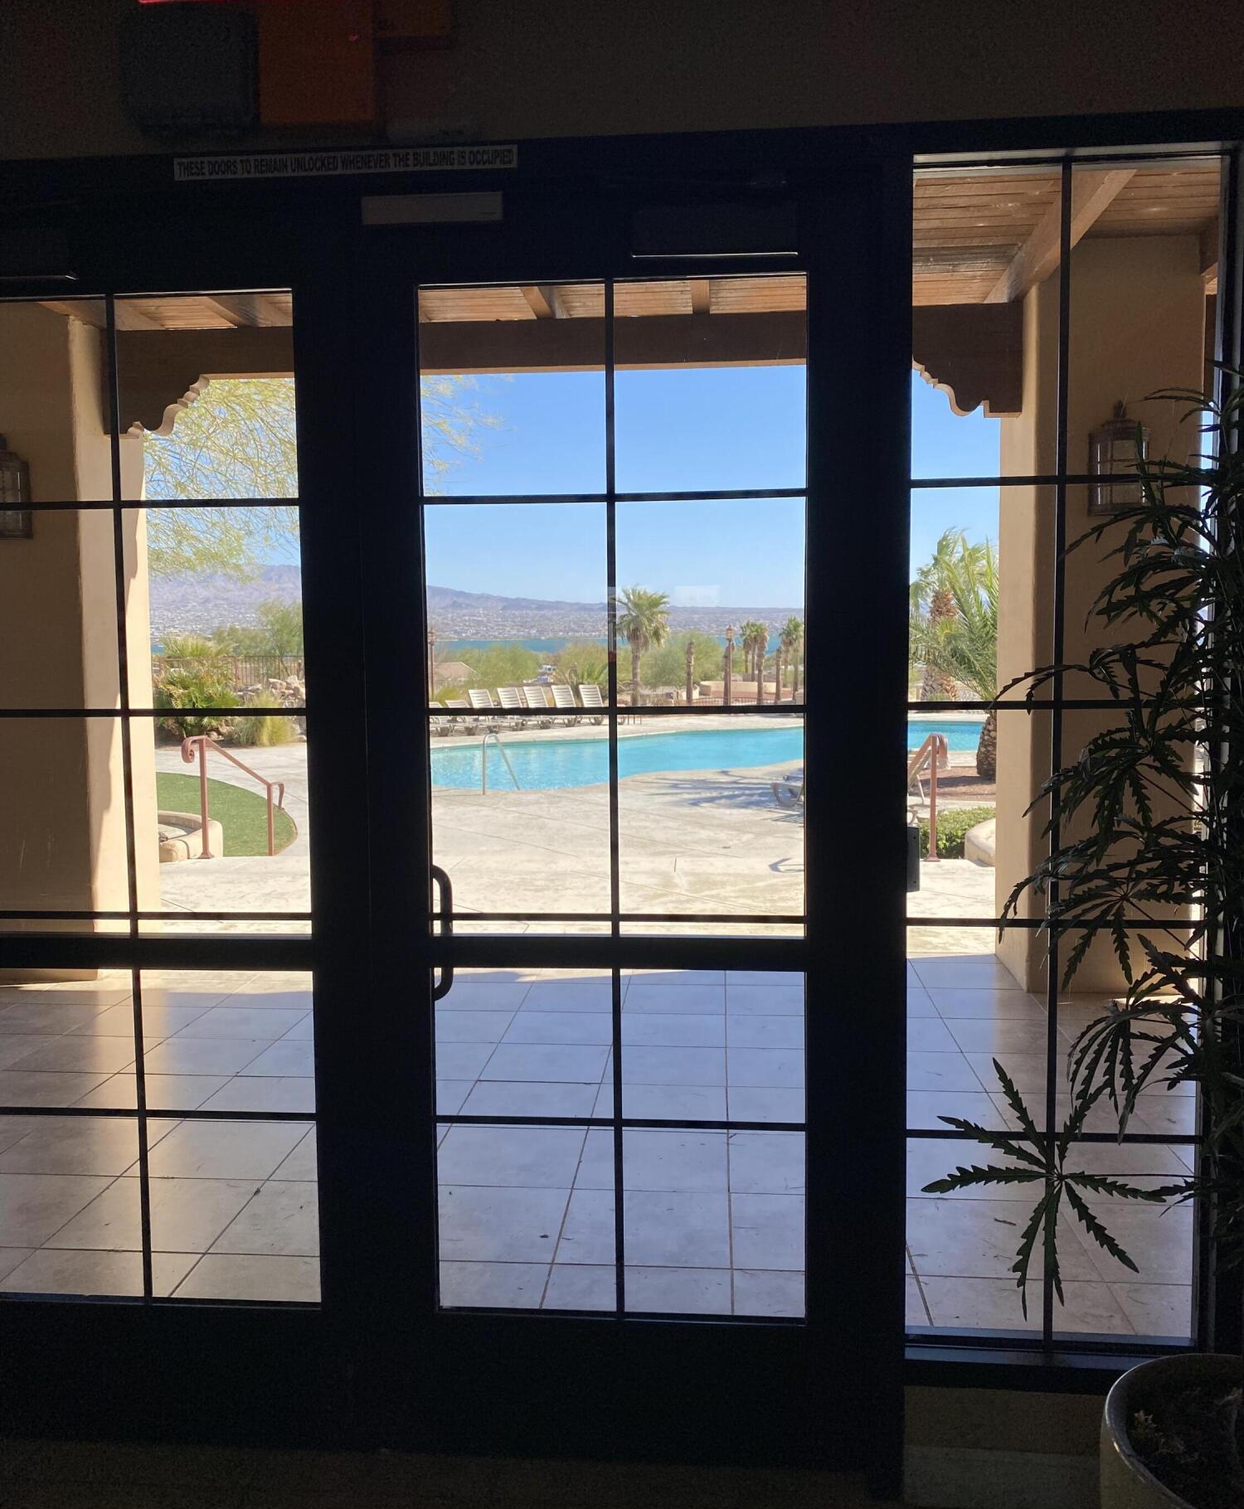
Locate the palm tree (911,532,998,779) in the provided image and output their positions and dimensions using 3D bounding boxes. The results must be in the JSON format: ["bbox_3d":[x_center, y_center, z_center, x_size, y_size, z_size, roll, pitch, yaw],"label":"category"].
[{"bbox_3d":[5.526,-1.472,18.431,2.900,3.680,2.900,0,5,4],"label":"palm tree"}]

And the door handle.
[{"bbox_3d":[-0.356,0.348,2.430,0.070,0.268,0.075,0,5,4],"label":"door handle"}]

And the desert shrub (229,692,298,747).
[{"bbox_3d":[-7.482,-0.785,26.037,1.300,1.130,1.150,0,5,4],"label":"desert shrub"}]

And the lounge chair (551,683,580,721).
[{"bbox_3d":[-1.126,-1.205,30.967,0.680,0.930,1.750,-5,7,-37],"label":"lounge chair"}]

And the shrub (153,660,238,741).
[{"bbox_3d":[-9.484,-1.159,27.237,1.950,1.720,1.800,0,5,4],"label":"shrub"}]

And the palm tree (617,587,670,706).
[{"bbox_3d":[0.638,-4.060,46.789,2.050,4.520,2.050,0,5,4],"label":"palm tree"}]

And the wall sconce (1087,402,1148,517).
[{"bbox_3d":[2.158,-1.282,5.417,0.250,0.485,0.180,0,5,4],"label":"wall sconce"}]

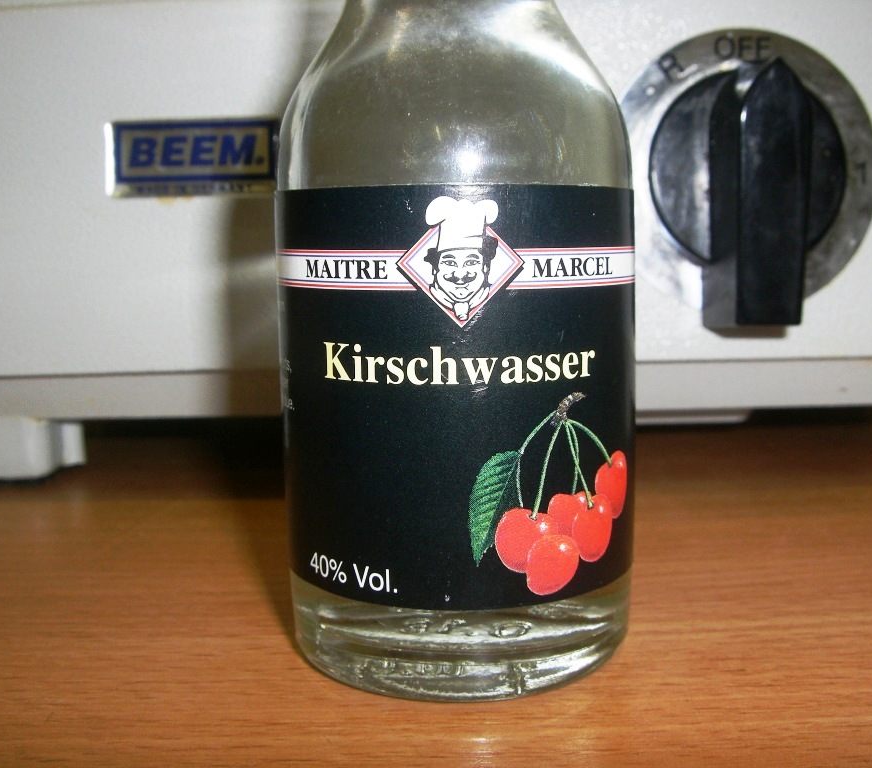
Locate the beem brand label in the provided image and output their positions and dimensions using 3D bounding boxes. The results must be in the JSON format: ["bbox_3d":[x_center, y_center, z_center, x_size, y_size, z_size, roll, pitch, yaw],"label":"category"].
[{"bbox_3d":[-0.053,-0.049,0.246,0.038,0.017,0.002,-1,7,0],"label":"beem brand label"}]

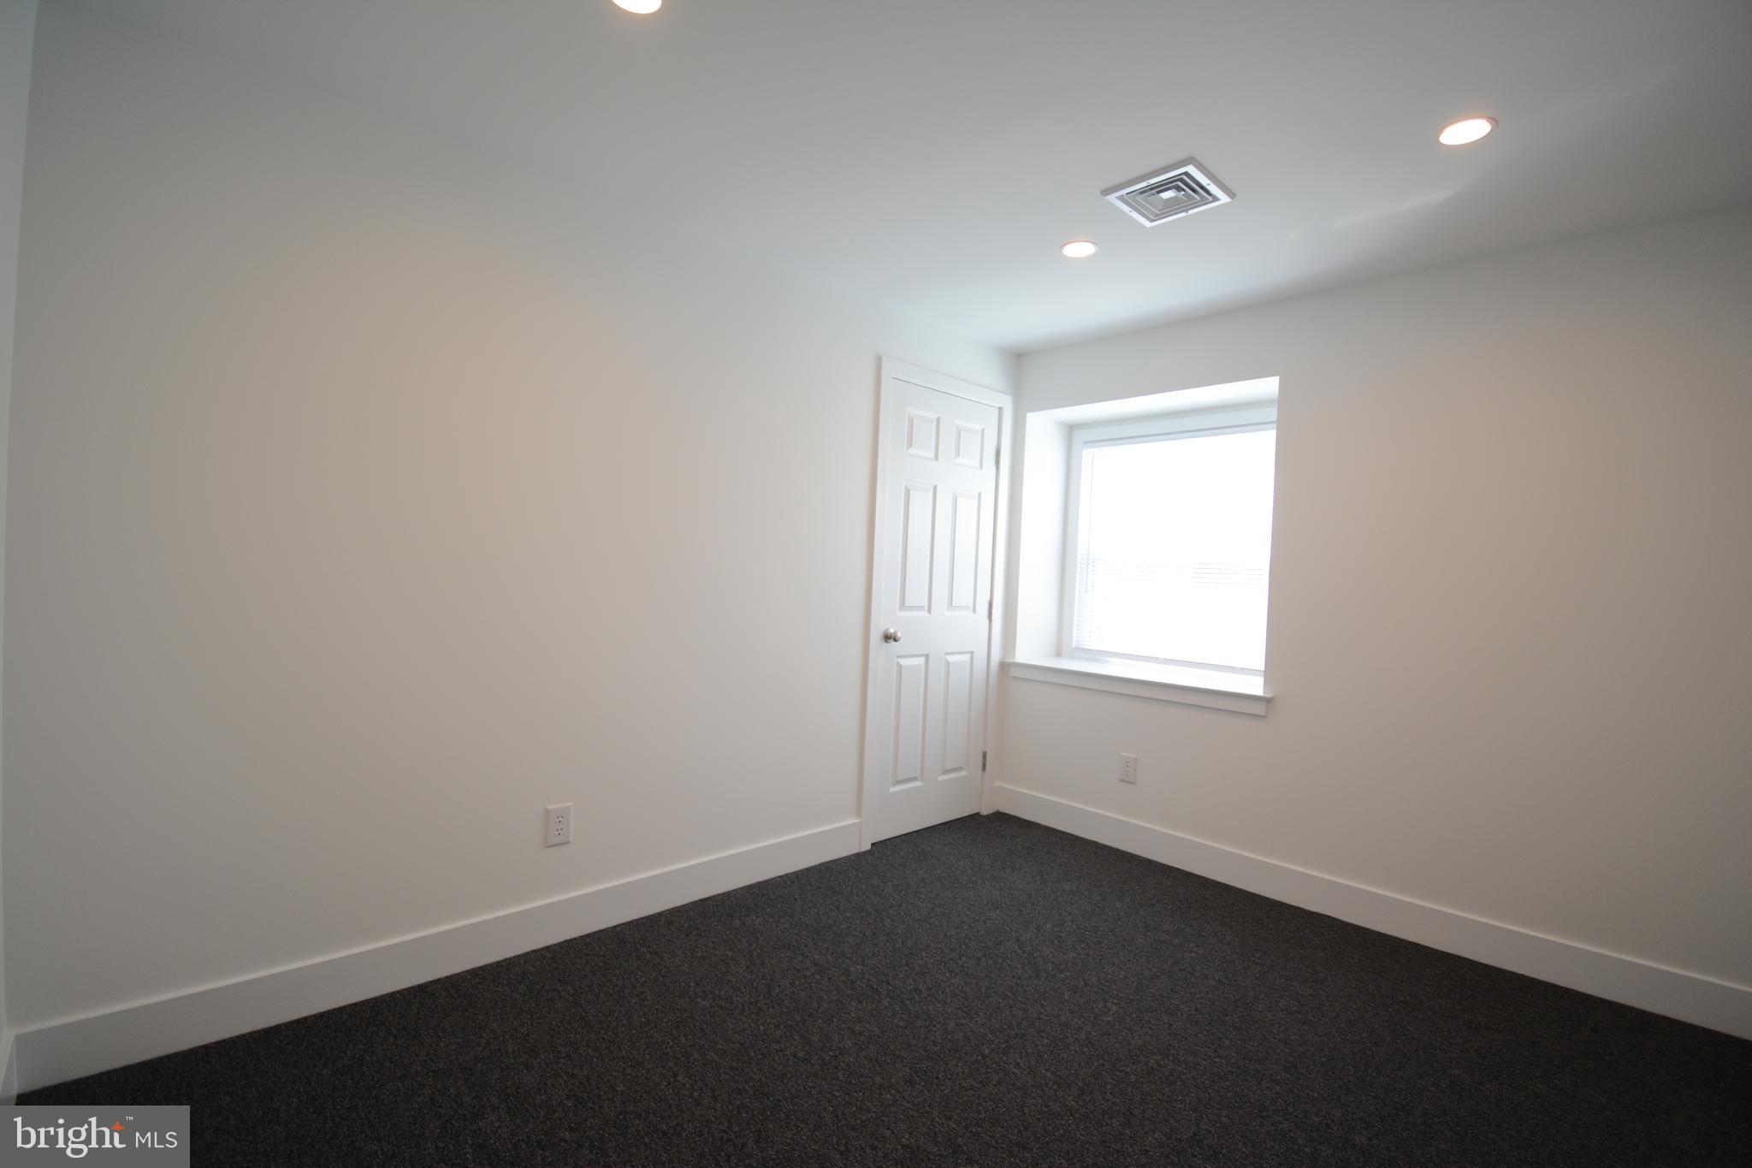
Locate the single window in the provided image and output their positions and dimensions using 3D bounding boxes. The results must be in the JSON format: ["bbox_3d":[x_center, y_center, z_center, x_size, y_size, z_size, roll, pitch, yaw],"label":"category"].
[{"bbox_3d":[1.433,-0.200,3.522,0.080,1.230,1.155,2,1,-44],"label":"single window"}]

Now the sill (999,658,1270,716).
[{"bbox_3d":[1.228,0.457,3.366,0.420,0.088,1.260,2,1,-44],"label":"sill"}]

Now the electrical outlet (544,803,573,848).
[{"bbox_3d":[-0.962,0.733,2.215,0.077,0.123,0.008,2,1,-43],"label":"electrical outlet"}]

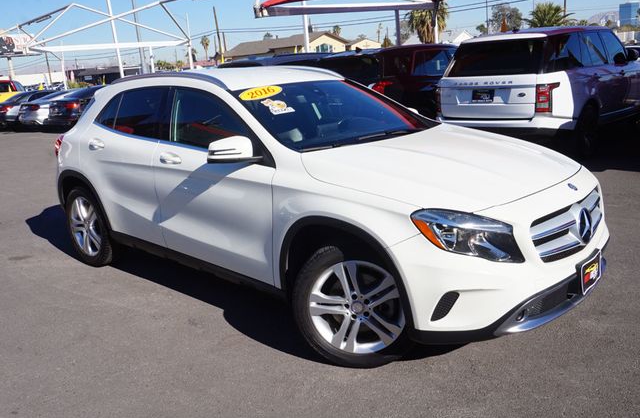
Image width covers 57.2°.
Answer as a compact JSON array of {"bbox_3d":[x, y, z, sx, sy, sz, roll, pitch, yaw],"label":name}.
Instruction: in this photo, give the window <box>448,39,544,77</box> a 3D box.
[{"bbox_3d":[2.397,-2.077,8.086,1.280,0.500,0.080,10,-4,42],"label":"window"}]

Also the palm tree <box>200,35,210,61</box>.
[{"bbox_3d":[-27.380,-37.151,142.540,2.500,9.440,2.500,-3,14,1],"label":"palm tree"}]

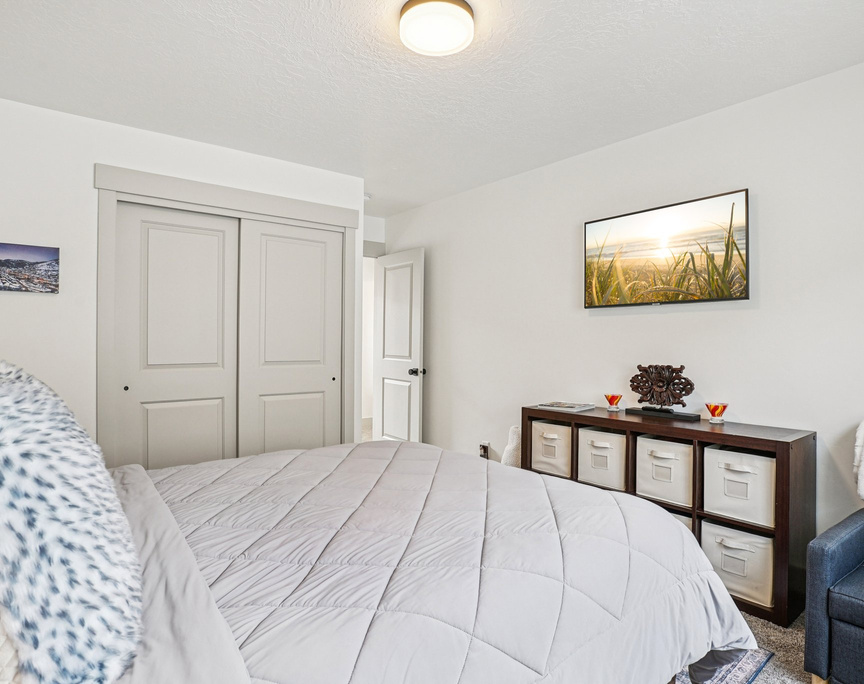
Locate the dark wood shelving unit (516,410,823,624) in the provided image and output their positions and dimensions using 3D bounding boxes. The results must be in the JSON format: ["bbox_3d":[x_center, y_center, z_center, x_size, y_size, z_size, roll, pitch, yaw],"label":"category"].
[{"bbox_3d":[1.218,0.829,2.606,0.385,0.793,1.430,-1,1,-41],"label":"dark wood shelving unit"}]

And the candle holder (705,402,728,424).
[{"bbox_3d":[1.532,0.384,2.435,0.124,0.096,0.124,-1,1,-41],"label":"candle holder"}]

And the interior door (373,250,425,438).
[{"bbox_3d":[-0.312,0.205,4.215,0.700,2.060,0.045,1,1,44],"label":"interior door"}]

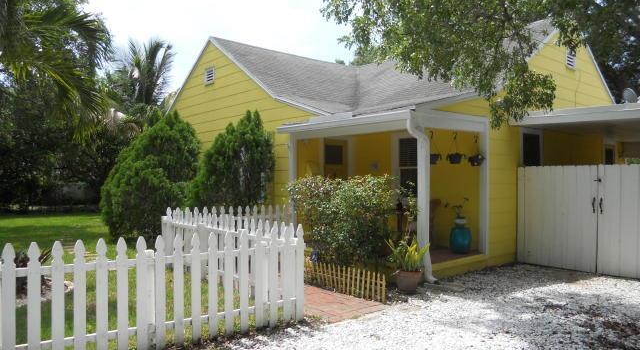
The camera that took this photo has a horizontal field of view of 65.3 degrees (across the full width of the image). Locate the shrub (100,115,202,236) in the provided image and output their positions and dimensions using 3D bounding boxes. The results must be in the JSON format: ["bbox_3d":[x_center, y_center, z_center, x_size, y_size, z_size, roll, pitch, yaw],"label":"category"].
[{"bbox_3d":[-4.611,-0.021,13.500,2.400,3.400,2.600,0,0,-40],"label":"shrub"}]

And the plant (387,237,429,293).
[{"bbox_3d":[1.260,1.267,7.150,0.570,0.760,0.600,0,0,0],"label":"plant"}]

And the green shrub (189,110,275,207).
[{"bbox_3d":[-1.879,0.139,10.600,1.700,3.050,1.850,0,0,0],"label":"green shrub"}]

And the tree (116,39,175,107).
[{"bbox_3d":[-8.040,-2.277,23.000,2.900,8.000,2.900,0,0,-40],"label":"tree"}]

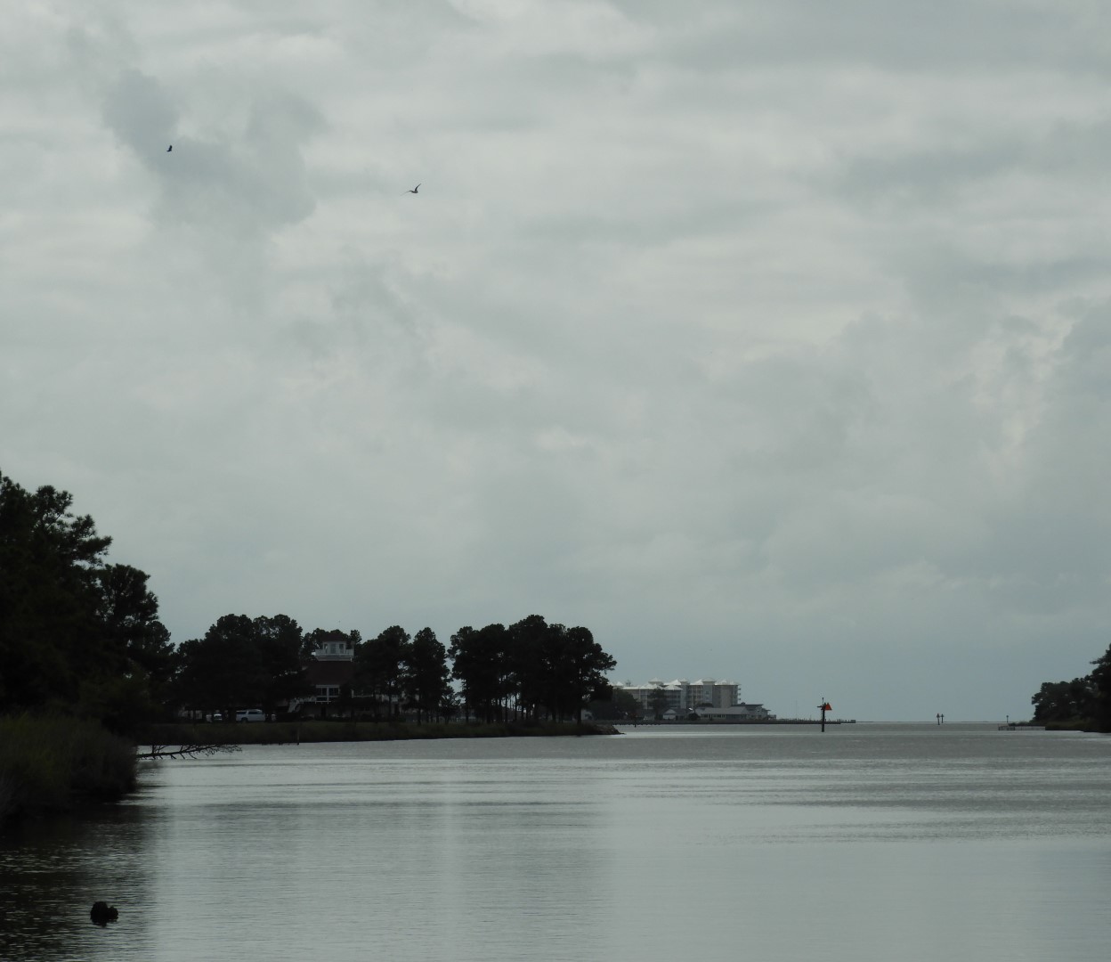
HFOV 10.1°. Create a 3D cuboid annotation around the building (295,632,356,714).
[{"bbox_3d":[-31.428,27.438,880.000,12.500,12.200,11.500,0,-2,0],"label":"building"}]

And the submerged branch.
[{"bbox_3d":[-21.923,16.137,375.000,6.500,1.000,2.000,0,-2,0],"label":"submerged branch"}]

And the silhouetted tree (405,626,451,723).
[{"bbox_3d":[-16.163,24.498,800.000,6.100,12.400,6.000,0,-2,0],"label":"silhouetted tree"}]

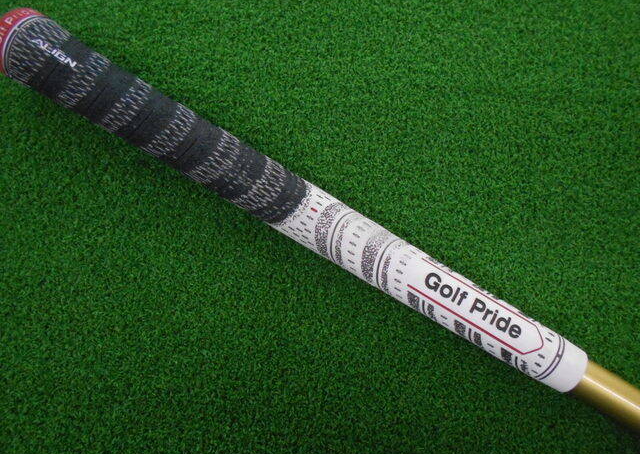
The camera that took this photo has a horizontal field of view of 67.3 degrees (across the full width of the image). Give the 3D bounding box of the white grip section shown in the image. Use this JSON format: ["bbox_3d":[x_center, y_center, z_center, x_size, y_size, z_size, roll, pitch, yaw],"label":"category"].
[{"bbox_3d":[0.043,0.024,0.194,0.132,0.024,0.024,31,85,3],"label":"white grip section"}]

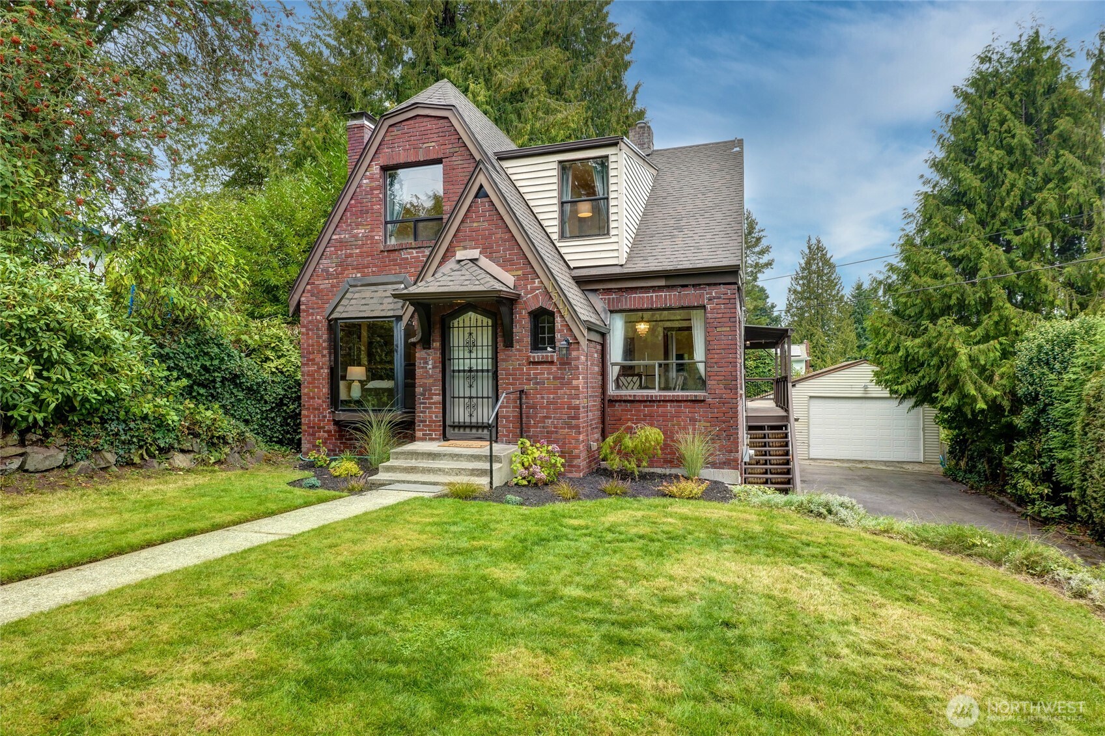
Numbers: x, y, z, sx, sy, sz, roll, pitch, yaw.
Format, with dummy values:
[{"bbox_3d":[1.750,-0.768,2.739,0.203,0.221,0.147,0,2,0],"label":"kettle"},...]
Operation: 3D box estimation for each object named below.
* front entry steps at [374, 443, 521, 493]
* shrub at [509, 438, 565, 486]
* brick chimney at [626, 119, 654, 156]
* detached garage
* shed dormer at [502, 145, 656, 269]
[{"bbox_3d":[-1.528,1.404,9.383,1.800,0.480,1.290,-1,-1,18],"label":"front entry steps"},{"bbox_3d":[-0.236,1.307,9.028,0.730,0.640,0.680,-1,-1,0],"label":"shrub"},{"bbox_3d":[2.086,-5.333,15.173,0.500,0.860,0.460,-1,-1,18],"label":"brick chimney"},{"bbox_3d":[12.011,1.546,25.713,5.000,3.600,6.000,-1,-1,18],"label":"detached garage"},{"bbox_3d":[0.677,-2.926,12.548,2.250,2.500,3.300,-1,-1,18],"label":"shed dormer"}]

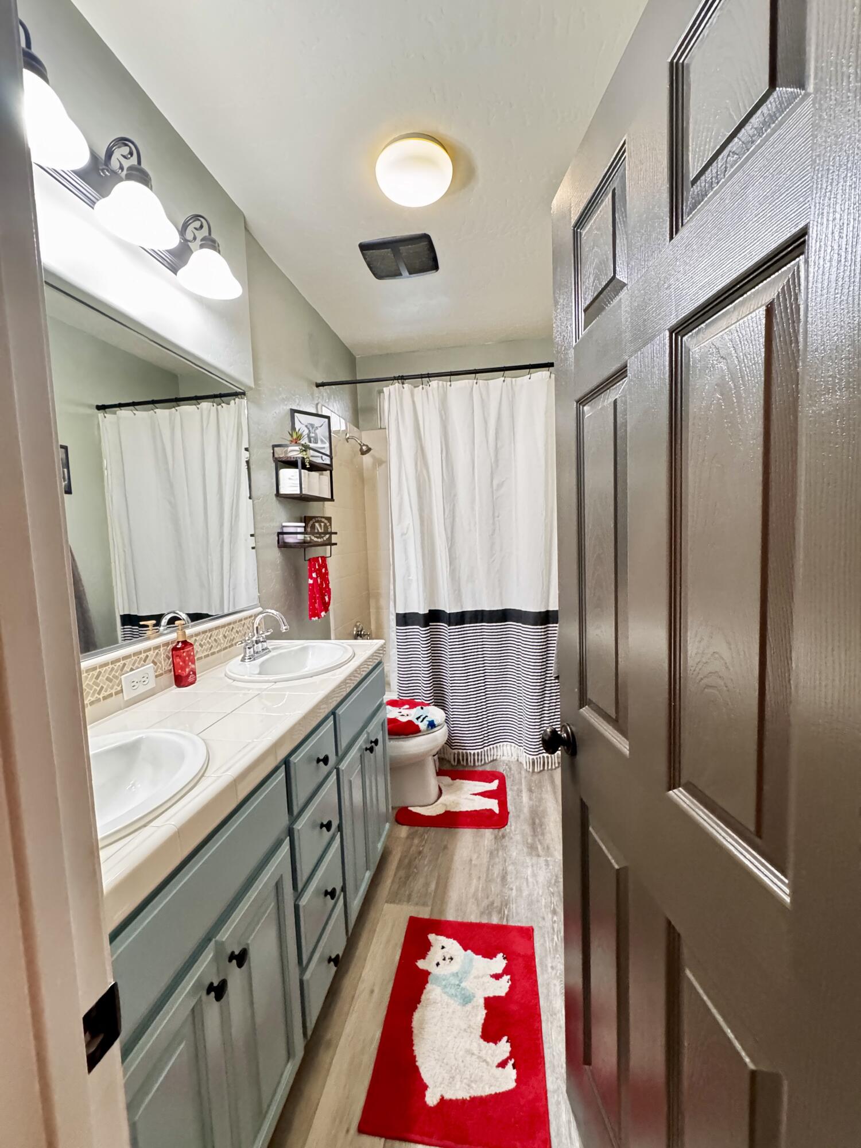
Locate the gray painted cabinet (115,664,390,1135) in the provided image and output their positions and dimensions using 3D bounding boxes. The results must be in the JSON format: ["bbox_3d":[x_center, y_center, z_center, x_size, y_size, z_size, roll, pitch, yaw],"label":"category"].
[{"bbox_3d":[-0.569,0.865,1.366,0.530,0.840,1.550,-2,5,9],"label":"gray painted cabinet"}]

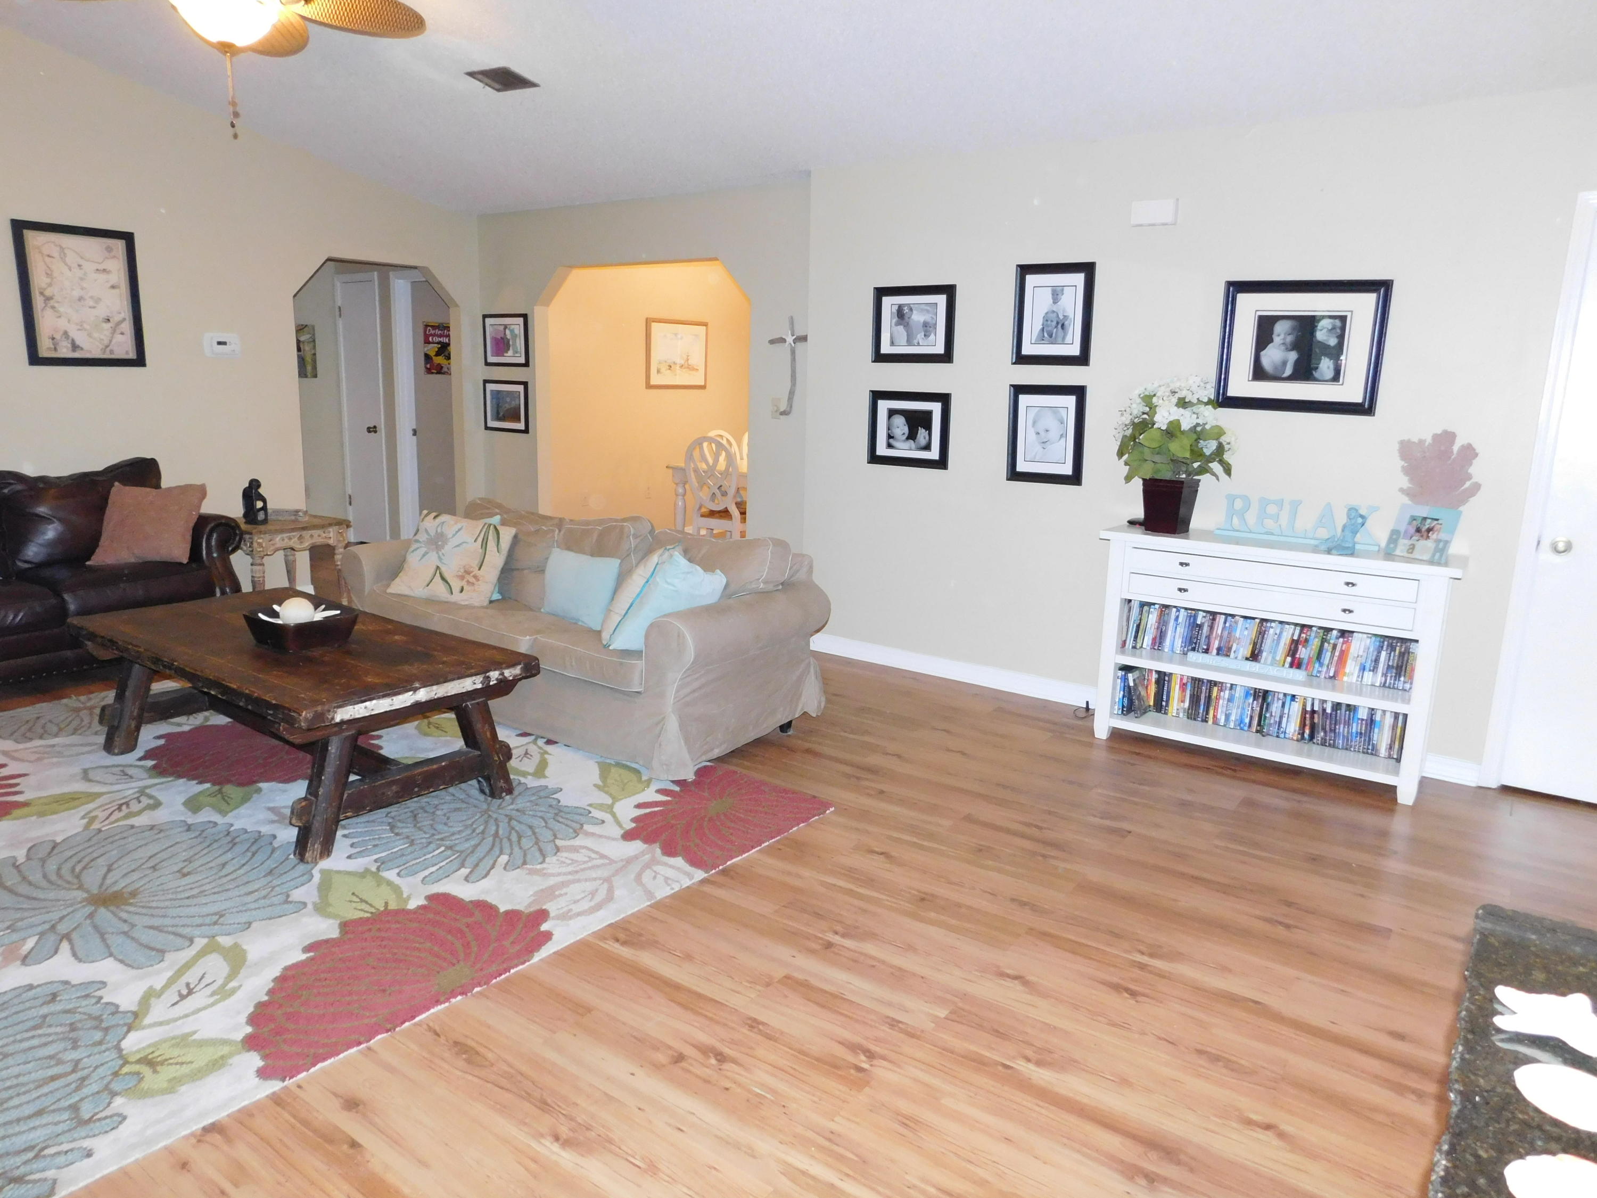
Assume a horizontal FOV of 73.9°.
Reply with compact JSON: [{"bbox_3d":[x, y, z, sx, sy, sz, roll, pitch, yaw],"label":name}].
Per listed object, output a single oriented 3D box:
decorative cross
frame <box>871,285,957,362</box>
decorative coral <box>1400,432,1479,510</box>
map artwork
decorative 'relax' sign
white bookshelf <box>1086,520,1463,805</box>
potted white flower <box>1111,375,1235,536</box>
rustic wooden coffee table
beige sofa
[{"bbox_3d":[-0.064,-1.243,5.666,0.290,0.525,0.040,10,14,35],"label":"decorative cross"},{"bbox_3d":[0.539,-1.300,5.035,0.446,0.355,0.027,10,14,35],"label":"frame"},{"bbox_3d":[2.303,-0.392,3.833,0.268,0.430,0.060,10,14,35],"label":"decorative coral"},{"bbox_3d":[-3.653,-1.537,5.412,0.028,0.675,0.530,10,15,36],"label":"map artwork"},{"bbox_3d":[1.915,-0.298,4.064,0.590,0.165,0.050,10,14,35],"label":"decorative 'relax' sign"},{"bbox_3d":[1.846,0.212,4.201,1.271,0.876,0.405,10,15,36],"label":"white bookshelf"},{"bbox_3d":[1.504,-0.580,4.290,0.445,0.615,0.410,10,15,36],"label":"potted white flower"},{"bbox_3d":[-1.767,0.381,3.753,1.650,0.505,0.810,10,15,37],"label":"rustic wooden coffee table"},{"bbox_3d":[-1.008,0.044,4.660,2.200,0.830,0.920,10,14,35],"label":"beige sofa"}]

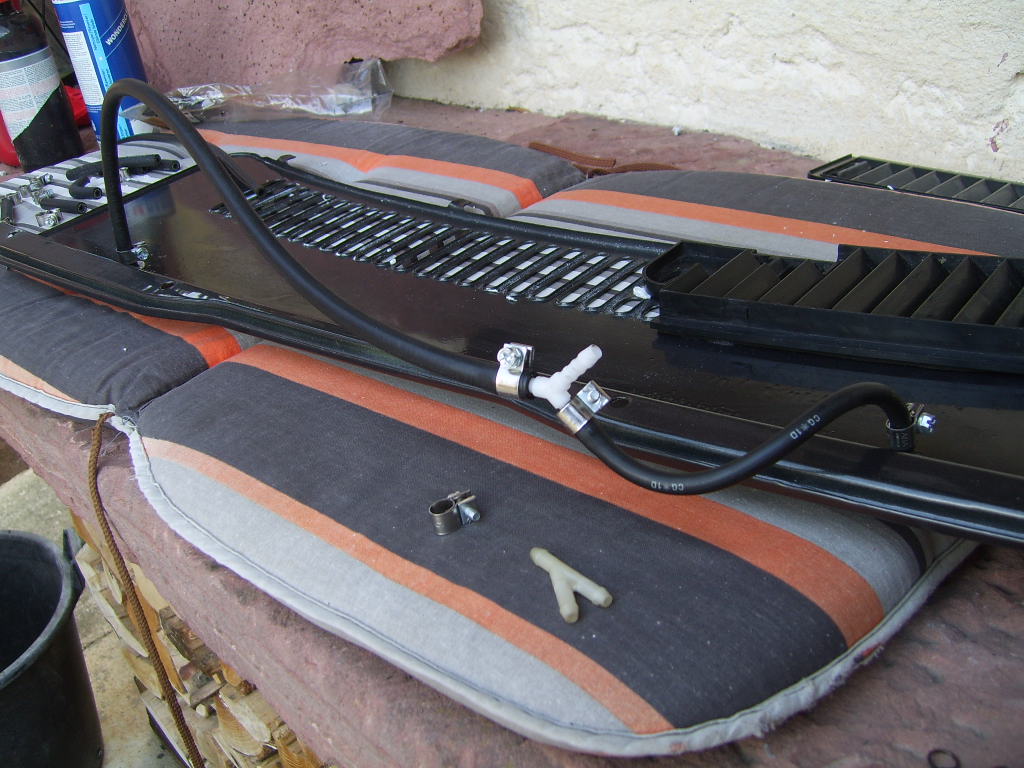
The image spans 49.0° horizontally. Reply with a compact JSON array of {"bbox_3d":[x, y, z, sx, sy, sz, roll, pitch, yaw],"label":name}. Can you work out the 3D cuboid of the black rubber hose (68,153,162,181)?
[{"bbox_3d":[-0.311,-0.170,0.882,0.075,0.013,0.016,-5,31,5],"label":"black rubber hose"}]

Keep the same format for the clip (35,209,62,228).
[{"bbox_3d":[-0.365,-0.130,0.885,0.020,0.013,0.014,-15,34,-13],"label":"clip"}]

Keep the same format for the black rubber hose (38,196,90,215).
[{"bbox_3d":[-0.329,-0.132,0.827,0.055,0.010,0.010,13,37,35],"label":"black rubber hose"}]

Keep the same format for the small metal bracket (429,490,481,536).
[{"bbox_3d":[-0.024,0.053,0.460,0.020,0.011,0.015,-17,32,-14],"label":"small metal bracket"}]

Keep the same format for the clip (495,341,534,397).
[{"bbox_3d":[0.001,-0.005,0.441,0.009,0.021,0.015,13,16,24],"label":"clip"}]

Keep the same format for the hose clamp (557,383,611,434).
[{"bbox_3d":[0.028,0.009,0.445,0.021,0.010,0.015,-43,7,0],"label":"hose clamp"}]

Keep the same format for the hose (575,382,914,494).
[{"bbox_3d":[0.092,0.019,0.455,0.143,0.054,0.022,-9,31,-1],"label":"hose"}]

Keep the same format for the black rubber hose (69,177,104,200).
[{"bbox_3d":[-0.326,-0.150,0.862,0.028,0.011,0.020,9,35,27],"label":"black rubber hose"}]

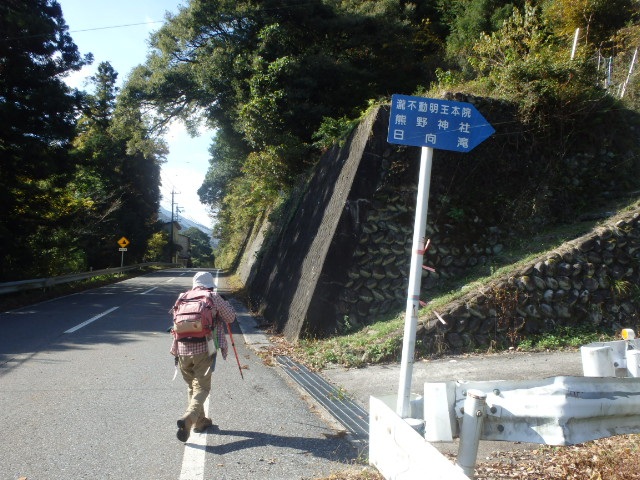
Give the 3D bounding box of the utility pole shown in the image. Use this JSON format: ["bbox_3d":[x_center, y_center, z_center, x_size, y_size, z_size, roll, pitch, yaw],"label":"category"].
[{"bbox_3d":[-21.100,-1.830,75.000,1.250,11.300,0.450,0,-2,0],"label":"utility pole"}]

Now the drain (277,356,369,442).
[{"bbox_3d":[-0.030,1.740,6.100,0.380,0.070,3.700,1,-2,-17],"label":"drain"}]

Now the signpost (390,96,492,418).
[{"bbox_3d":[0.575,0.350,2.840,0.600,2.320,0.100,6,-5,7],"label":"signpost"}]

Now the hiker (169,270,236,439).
[{"bbox_3d":[-1.000,1.000,4.500,0.580,1.430,0.620,0,-2,-3],"label":"hiker"}]

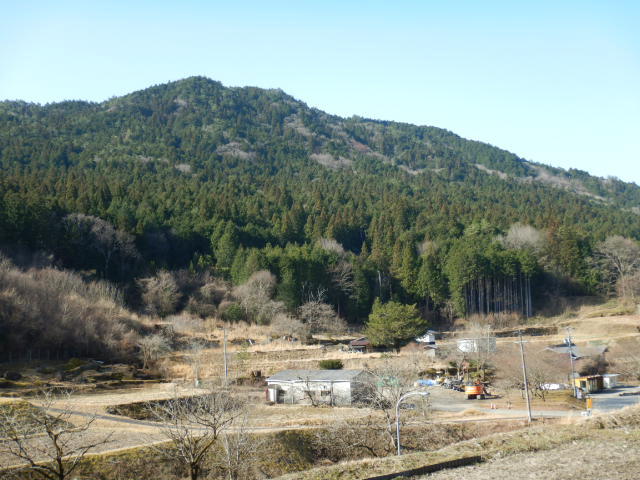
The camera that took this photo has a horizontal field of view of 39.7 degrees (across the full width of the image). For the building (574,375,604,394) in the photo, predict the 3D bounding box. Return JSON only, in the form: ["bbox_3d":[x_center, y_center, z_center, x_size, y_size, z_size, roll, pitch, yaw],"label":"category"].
[{"bbox_3d":[45.549,24.507,150.000,3.400,2.800,6.500,-4,-5,25],"label":"building"}]

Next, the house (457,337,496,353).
[{"bbox_3d":[29.450,19.760,167.000,5.500,2.750,4.400,-6,-7,38],"label":"house"}]

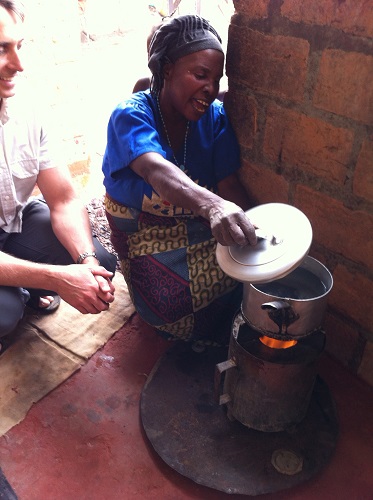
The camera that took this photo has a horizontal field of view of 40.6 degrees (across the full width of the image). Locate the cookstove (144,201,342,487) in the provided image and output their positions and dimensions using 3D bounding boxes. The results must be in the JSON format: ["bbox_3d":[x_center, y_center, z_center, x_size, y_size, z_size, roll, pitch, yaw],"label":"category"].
[{"bbox_3d":[0.155,0.217,1.345,0.590,0.550,0.590,0,35,0],"label":"cookstove"}]

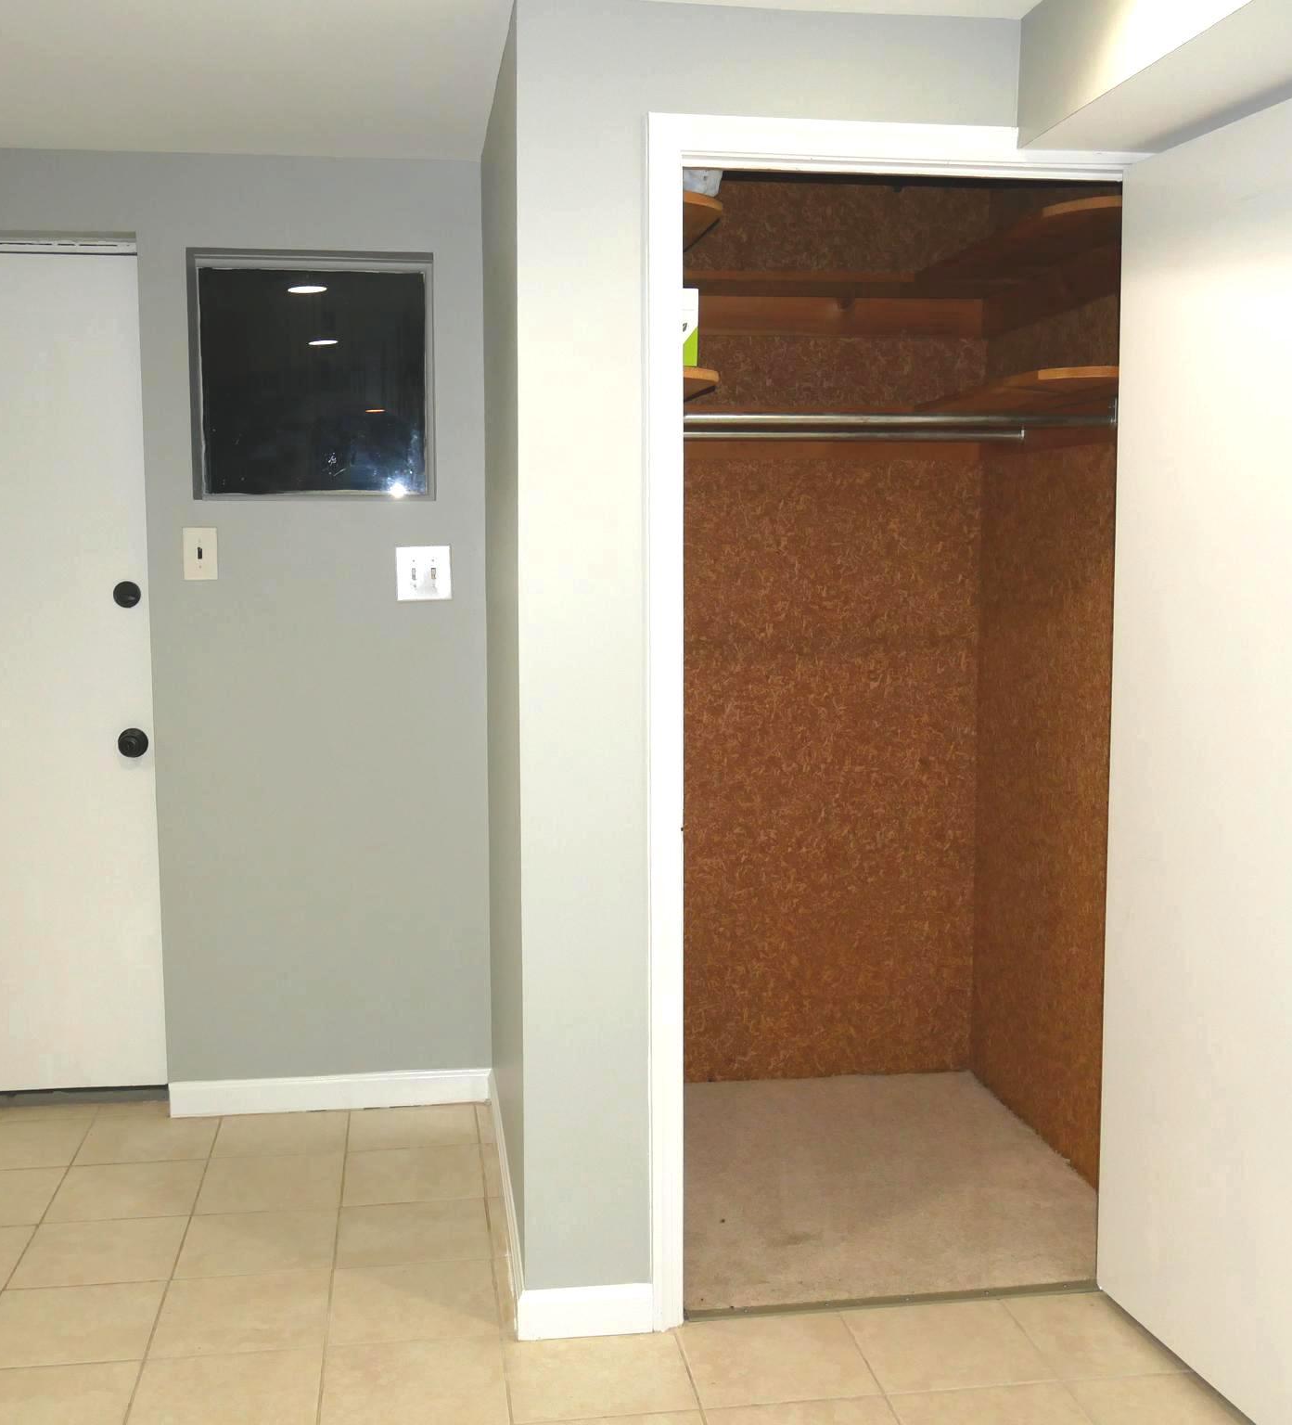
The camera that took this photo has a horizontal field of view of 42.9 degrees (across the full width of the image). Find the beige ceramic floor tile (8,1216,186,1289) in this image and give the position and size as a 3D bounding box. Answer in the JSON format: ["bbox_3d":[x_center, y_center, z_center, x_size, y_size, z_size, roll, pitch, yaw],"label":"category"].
[{"bbox_3d":[-1.083,1.077,3.279,0.302,0.010,0.302,-1,6,-8],"label":"beige ceramic floor tile"}]

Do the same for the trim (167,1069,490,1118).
[{"bbox_3d":[-0.770,0.938,4.053,0.779,0.083,0.014,-1,6,-8],"label":"trim"}]

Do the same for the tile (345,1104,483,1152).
[{"bbox_3d":[-0.557,0.996,3.943,0.303,0.010,0.299,-1,6,-8],"label":"tile"}]

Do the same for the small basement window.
[{"bbox_3d":[-0.788,-0.796,3.922,0.560,0.575,0.120,-1,6,-8],"label":"small basement window"}]

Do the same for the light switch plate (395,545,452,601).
[{"bbox_3d":[-0.532,-0.333,3.952,0.126,0.126,0.015,-1,6,-8],"label":"light switch plate"}]

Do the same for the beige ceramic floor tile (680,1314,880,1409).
[{"bbox_3d":[0.218,1.113,2.831,0.303,0.010,0.303,-1,6,-8],"label":"beige ceramic floor tile"}]

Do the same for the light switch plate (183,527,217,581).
[{"bbox_3d":[-1.045,-0.371,3.862,0.073,0.117,0.012,-1,6,-8],"label":"light switch plate"}]

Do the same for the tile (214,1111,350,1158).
[{"bbox_3d":[-0.853,0.998,3.880,0.300,0.010,0.295,-1,6,-8],"label":"tile"}]

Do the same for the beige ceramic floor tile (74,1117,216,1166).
[{"bbox_3d":[-1.169,1.010,3.883,0.302,0.010,0.302,-1,6,-8],"label":"beige ceramic floor tile"}]

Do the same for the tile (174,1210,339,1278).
[{"bbox_3d":[-0.779,1.072,3.322,0.302,0.010,0.302,-1,6,-8],"label":"tile"}]

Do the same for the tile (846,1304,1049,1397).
[{"bbox_3d":[0.520,1.107,2.873,0.303,0.010,0.303,-1,6,-8],"label":"tile"}]

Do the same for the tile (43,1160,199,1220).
[{"bbox_3d":[-1.113,1.034,3.543,0.300,0.010,0.300,-1,6,-8],"label":"tile"}]

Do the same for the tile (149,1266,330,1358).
[{"bbox_3d":[-0.736,1.105,3.020,0.302,0.010,0.302,-1,6,-8],"label":"tile"}]

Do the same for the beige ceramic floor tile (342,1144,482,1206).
[{"bbox_3d":[-0.518,1.034,3.667,0.302,0.010,0.302,-1,6,-8],"label":"beige ceramic floor tile"}]

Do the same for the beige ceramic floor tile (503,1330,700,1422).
[{"bbox_3d":[-0.084,1.118,2.788,0.303,0.010,0.303,-1,6,-8],"label":"beige ceramic floor tile"}]

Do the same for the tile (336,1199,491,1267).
[{"bbox_3d":[-0.468,1.055,3.328,0.300,0.010,0.300,-1,6,-8],"label":"tile"}]

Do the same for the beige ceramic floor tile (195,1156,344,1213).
[{"bbox_3d":[-0.822,1.038,3.624,0.302,0.010,0.302,-1,6,-8],"label":"beige ceramic floor tile"}]

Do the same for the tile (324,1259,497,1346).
[{"bbox_3d":[-0.426,1.087,3.028,0.300,0.010,0.300,-1,6,-8],"label":"tile"}]

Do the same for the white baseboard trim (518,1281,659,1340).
[{"bbox_3d":[-0.105,1.049,2.888,0.238,0.093,0.015,-1,6,-8],"label":"white baseboard trim"}]

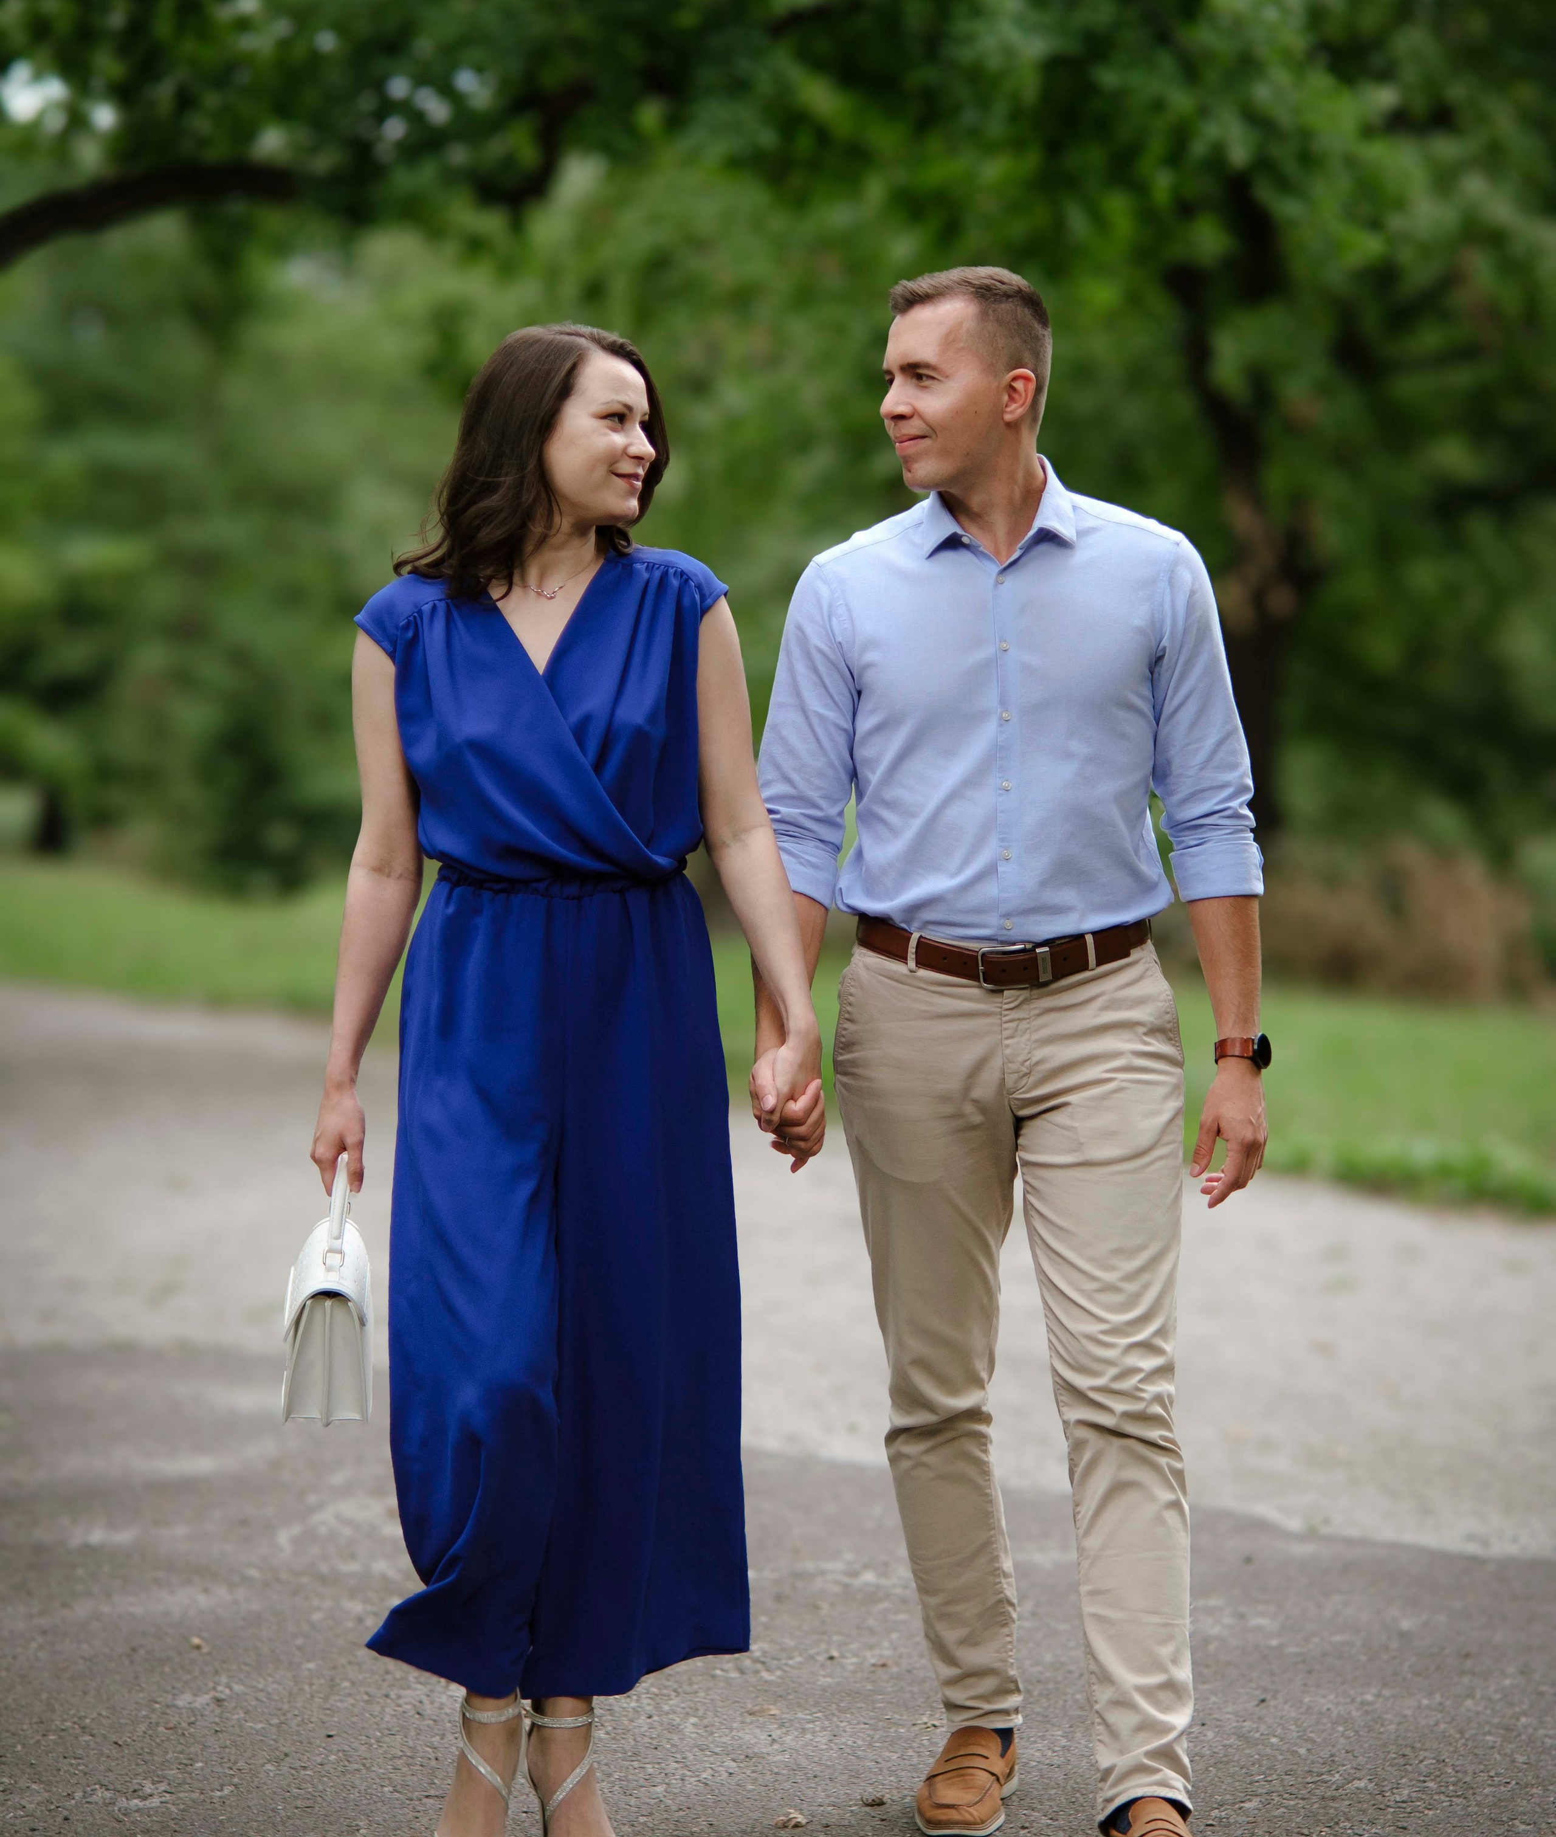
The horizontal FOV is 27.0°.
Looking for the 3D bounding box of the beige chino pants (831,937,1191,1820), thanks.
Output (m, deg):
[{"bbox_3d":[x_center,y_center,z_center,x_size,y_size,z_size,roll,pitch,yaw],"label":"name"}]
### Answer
[{"bbox_3d":[0.262,0.480,3.663,0.410,0.975,0.460,0,2,3],"label":"beige chino pants"}]

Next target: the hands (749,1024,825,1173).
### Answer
[{"bbox_3d":[0.010,0.201,3.630,0.090,0.172,0.115,0,2,0],"label":"hands"}]

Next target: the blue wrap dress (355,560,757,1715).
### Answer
[{"bbox_3d":[-0.249,0.215,3.592,0.435,1.250,0.360,0,2,-3],"label":"blue wrap dress"}]

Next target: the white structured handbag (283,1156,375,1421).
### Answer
[{"bbox_3d":[-0.502,0.407,3.610,0.105,0.275,0.235,-1,7,-9],"label":"white structured handbag"}]

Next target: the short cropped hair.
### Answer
[{"bbox_3d":[0.211,-0.643,3.576,0.195,0.165,0.160,-1,3,-30],"label":"short cropped hair"}]

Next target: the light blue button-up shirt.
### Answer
[{"bbox_3d":[0.259,-0.244,3.623,0.565,0.550,0.290,0,2,3],"label":"light blue button-up shirt"}]

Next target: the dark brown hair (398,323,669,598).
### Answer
[{"bbox_3d":[-0.270,-0.503,3.562,0.270,0.305,0.235,2,3,42],"label":"dark brown hair"}]

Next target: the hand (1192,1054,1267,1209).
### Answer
[{"bbox_3d":[0.509,0.242,3.660,0.080,0.175,0.095,1,2,26],"label":"hand"}]

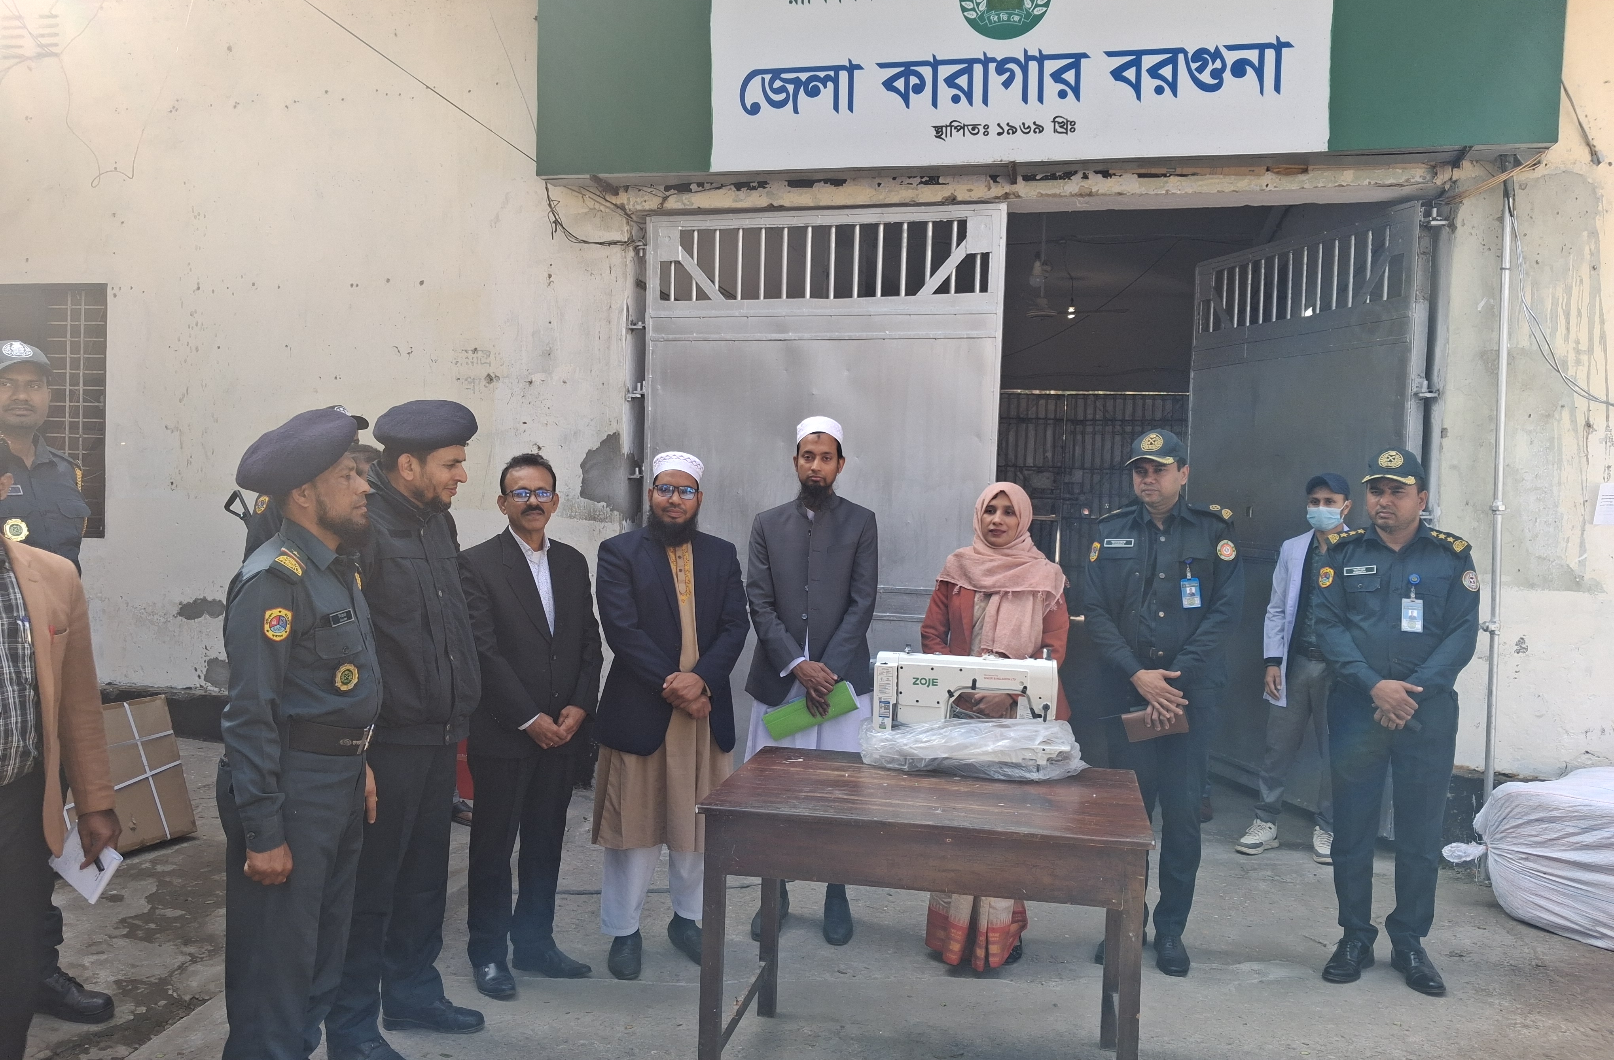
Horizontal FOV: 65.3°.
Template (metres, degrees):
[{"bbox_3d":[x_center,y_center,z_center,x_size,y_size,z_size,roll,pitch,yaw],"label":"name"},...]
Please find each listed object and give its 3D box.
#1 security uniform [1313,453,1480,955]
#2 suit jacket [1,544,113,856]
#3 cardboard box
[{"bbox_3d":[1.962,0.580,4.190,0.550,1.690,0.380,2,1,24],"label":"security uniform"},{"bbox_3d":[-1.894,0.388,2.920,0.550,0.740,0.320,1,2,-28],"label":"suit jacket"},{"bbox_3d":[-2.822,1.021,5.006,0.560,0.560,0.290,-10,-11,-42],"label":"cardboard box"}]

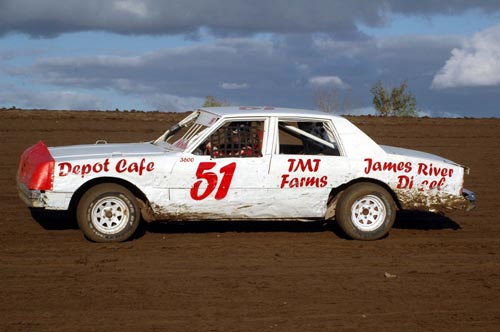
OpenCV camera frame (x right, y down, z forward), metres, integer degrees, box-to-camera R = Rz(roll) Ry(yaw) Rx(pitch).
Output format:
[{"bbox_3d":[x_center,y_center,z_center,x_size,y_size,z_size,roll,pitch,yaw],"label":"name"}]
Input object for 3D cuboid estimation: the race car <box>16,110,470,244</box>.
[{"bbox_3d":[-0.068,0.065,16.846,5.130,1.430,1.900,0,4,-17],"label":"race car"}]

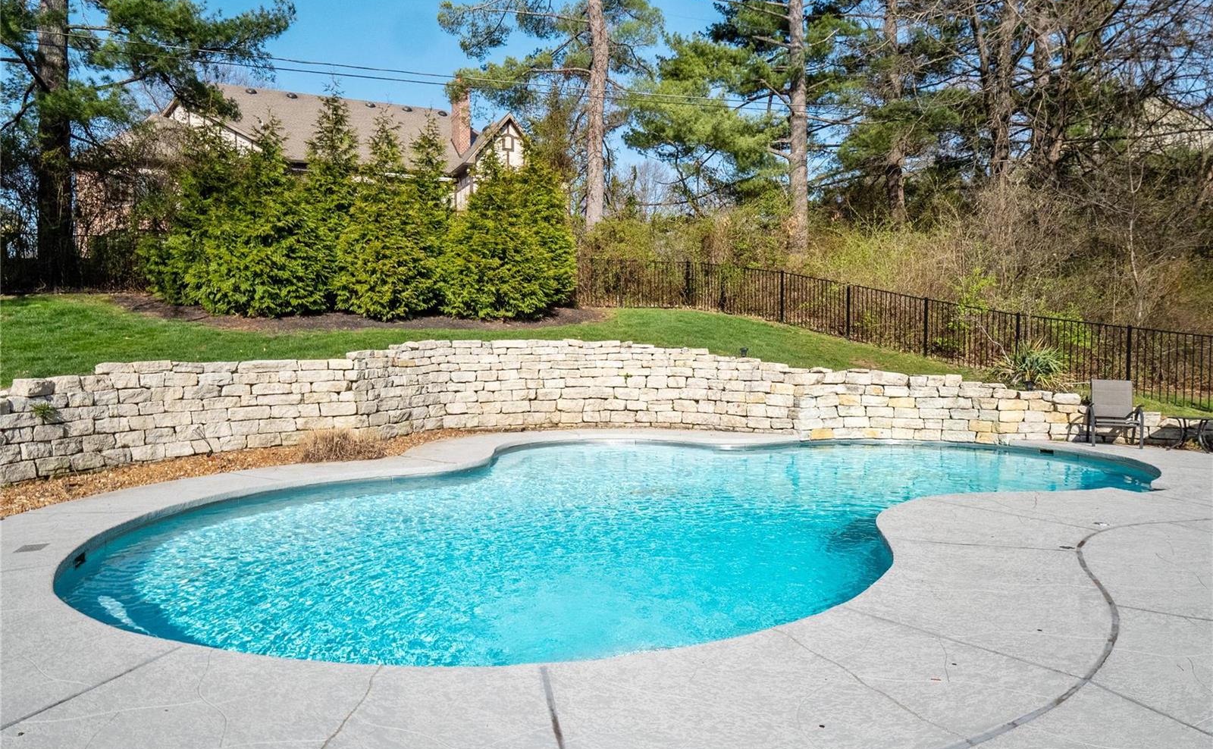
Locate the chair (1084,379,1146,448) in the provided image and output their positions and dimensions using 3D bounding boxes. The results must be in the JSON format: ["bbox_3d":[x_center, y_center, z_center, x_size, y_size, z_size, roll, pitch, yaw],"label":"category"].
[{"bbox_3d":[7.775,0.595,12.363,0.660,0.980,0.740,2,2,25],"label":"chair"}]

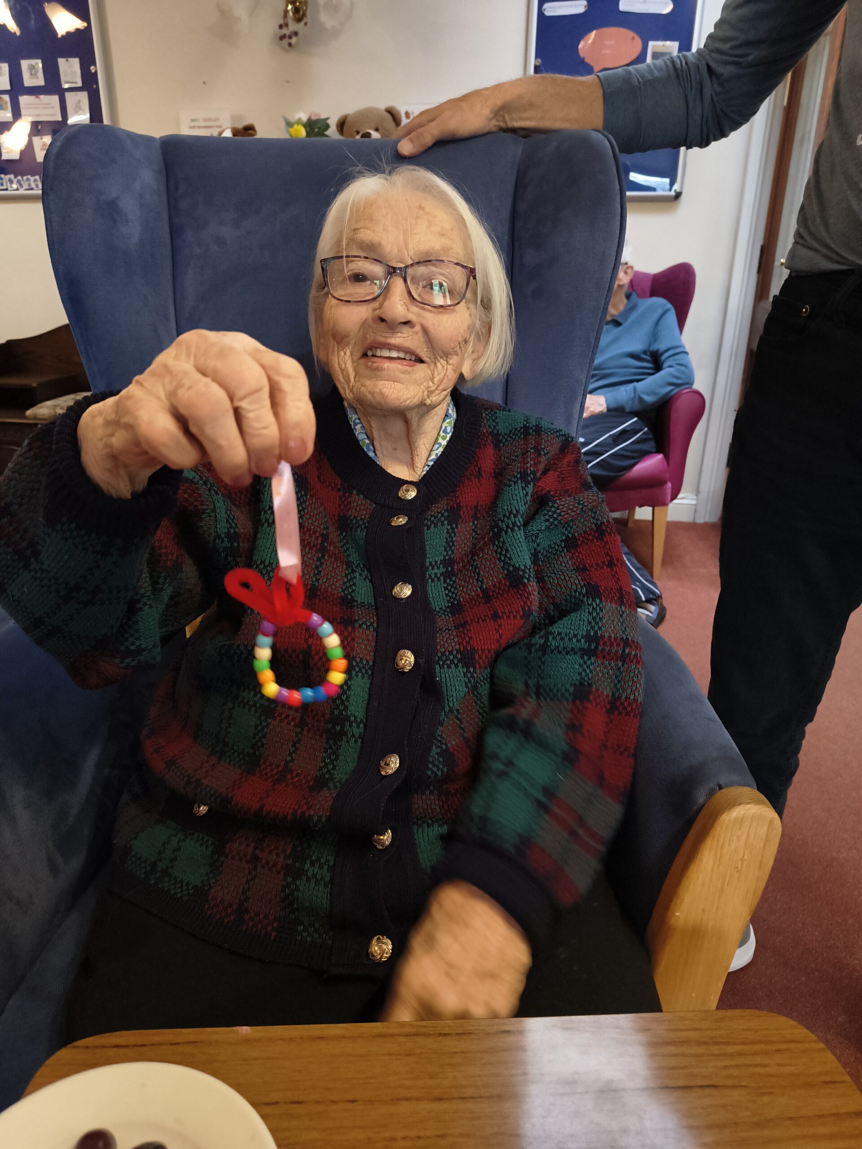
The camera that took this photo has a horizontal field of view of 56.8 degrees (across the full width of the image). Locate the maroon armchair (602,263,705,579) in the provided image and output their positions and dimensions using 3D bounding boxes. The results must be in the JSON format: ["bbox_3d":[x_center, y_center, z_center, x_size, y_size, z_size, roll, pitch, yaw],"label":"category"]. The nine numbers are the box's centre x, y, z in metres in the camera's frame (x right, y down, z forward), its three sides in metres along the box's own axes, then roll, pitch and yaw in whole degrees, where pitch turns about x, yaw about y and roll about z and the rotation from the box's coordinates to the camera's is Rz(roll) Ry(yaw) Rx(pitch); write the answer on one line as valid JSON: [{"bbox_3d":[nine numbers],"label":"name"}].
[{"bbox_3d":[0.574,-0.597,2.945,0.750,1.060,0.780,3,22,5],"label":"maroon armchair"}]

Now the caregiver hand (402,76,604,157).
[{"bbox_3d":[0.072,-0.506,0.880,0.225,0.085,0.105,3,22,5],"label":"caregiver hand"}]

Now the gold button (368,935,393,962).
[{"bbox_3d":[-0.036,0.270,0.575,0.018,0.019,0.009,0,-16,0],"label":"gold button"}]

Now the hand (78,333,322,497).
[{"bbox_3d":[-0.116,-0.081,0.400,0.113,0.080,0.082,9,23,19],"label":"hand"}]

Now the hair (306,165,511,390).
[{"bbox_3d":[-0.019,-0.282,0.765,0.190,0.200,0.185,7,15,6],"label":"hair"}]

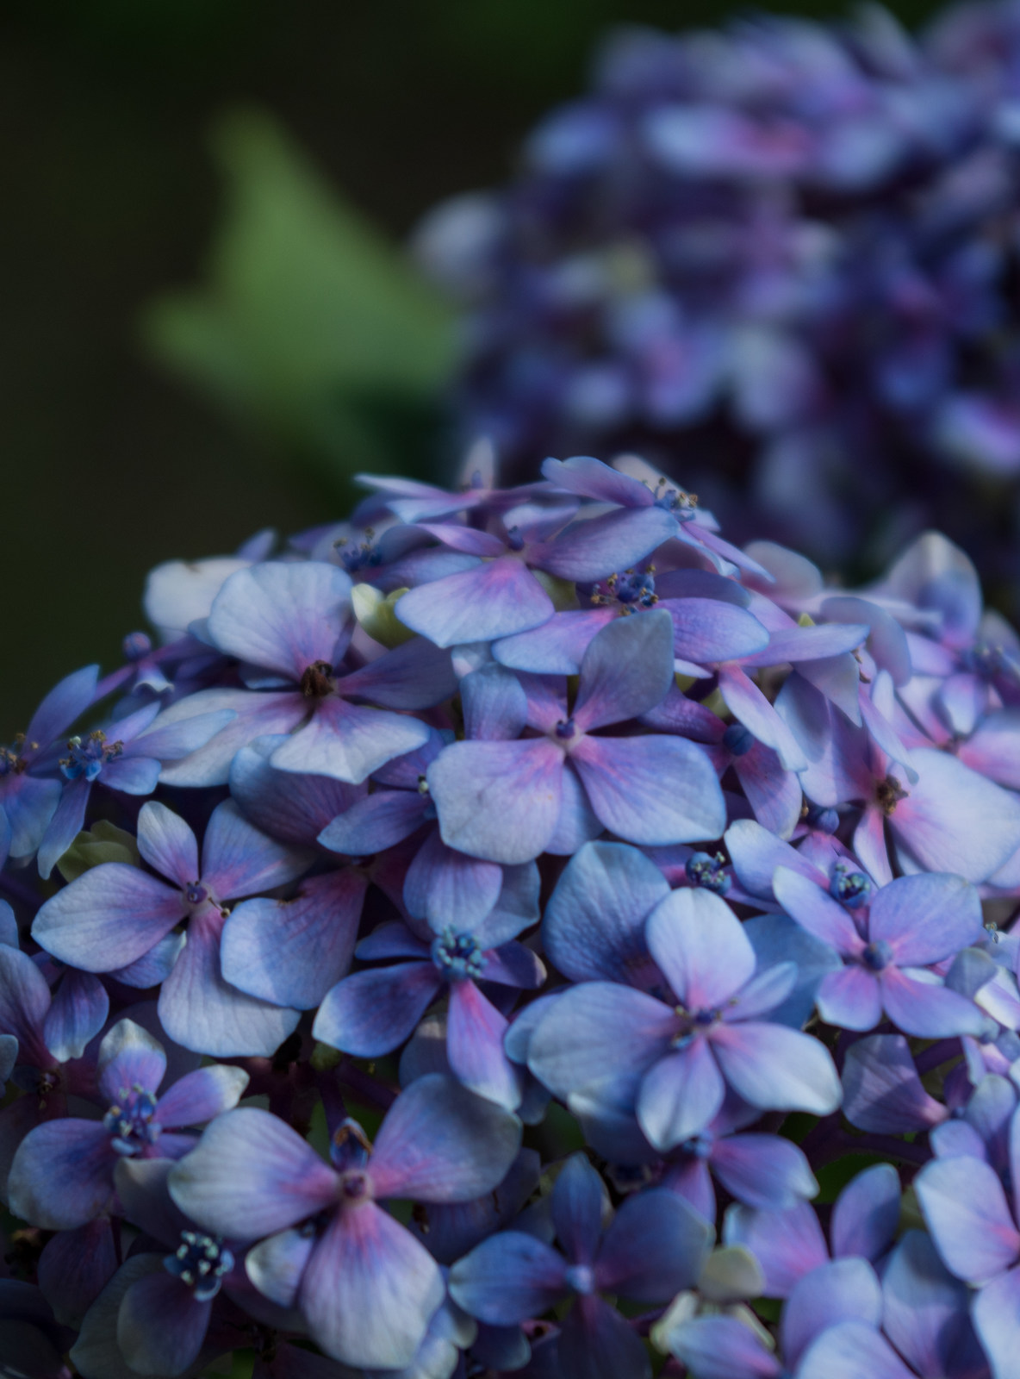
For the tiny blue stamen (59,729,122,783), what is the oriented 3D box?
[{"bbox_3d":[-0.050,0.008,0.462,0.007,0.005,0.005,22,62,46],"label":"tiny blue stamen"}]

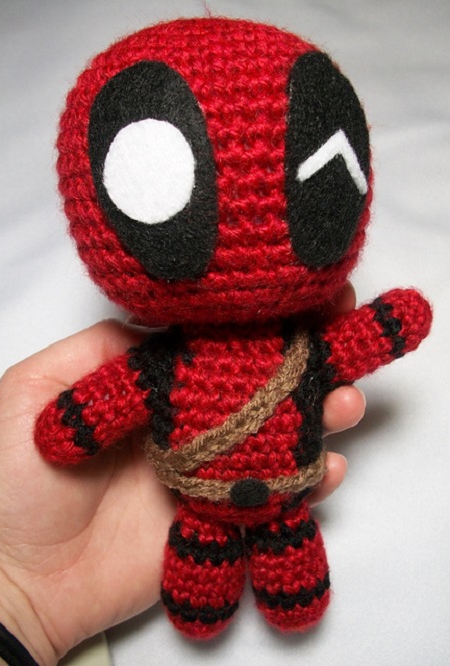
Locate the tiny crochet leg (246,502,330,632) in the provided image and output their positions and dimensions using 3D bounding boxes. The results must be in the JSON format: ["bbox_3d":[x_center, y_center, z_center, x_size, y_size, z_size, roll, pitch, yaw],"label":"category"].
[{"bbox_3d":[0.021,0.079,0.228,0.027,0.042,0.027,-9,12,-8],"label":"tiny crochet leg"}]

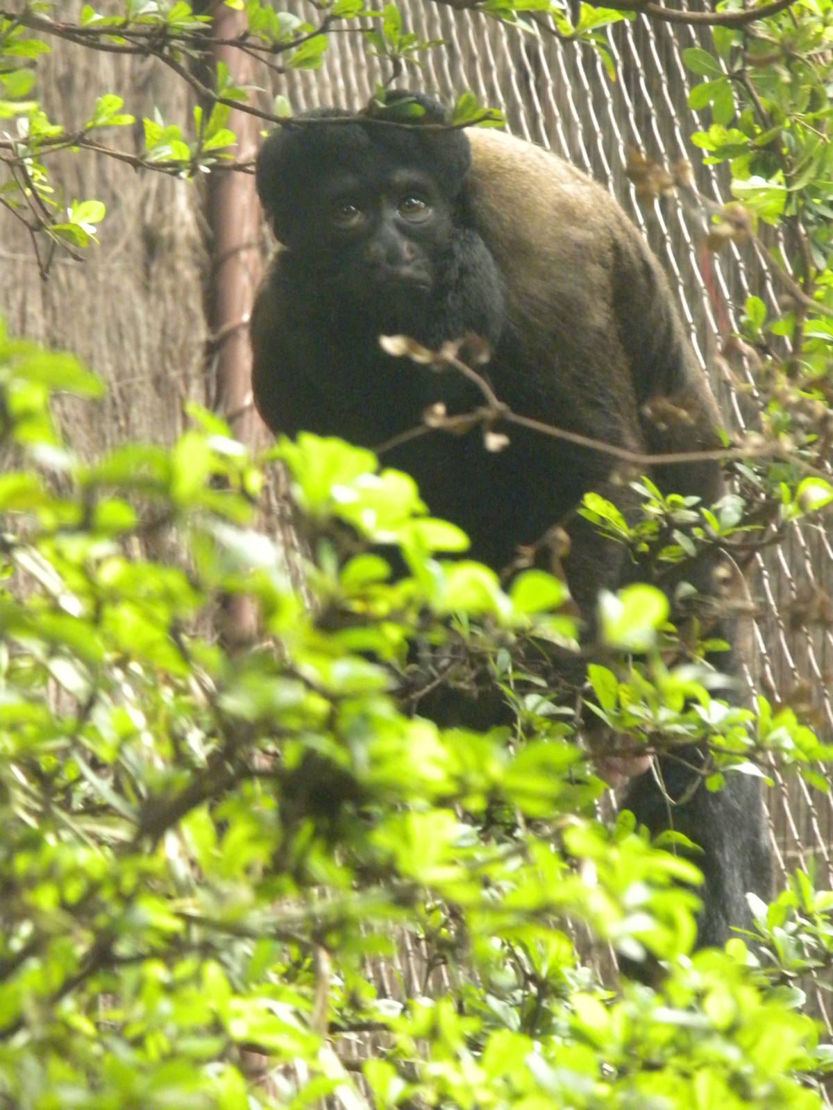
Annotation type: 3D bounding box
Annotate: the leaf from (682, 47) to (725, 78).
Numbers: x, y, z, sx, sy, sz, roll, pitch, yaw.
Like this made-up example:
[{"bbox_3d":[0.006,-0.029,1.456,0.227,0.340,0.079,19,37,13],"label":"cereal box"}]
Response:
[{"bbox_3d":[0.148,-0.254,4.300,0.026,0.013,0.005,26,4,0],"label":"leaf"}]

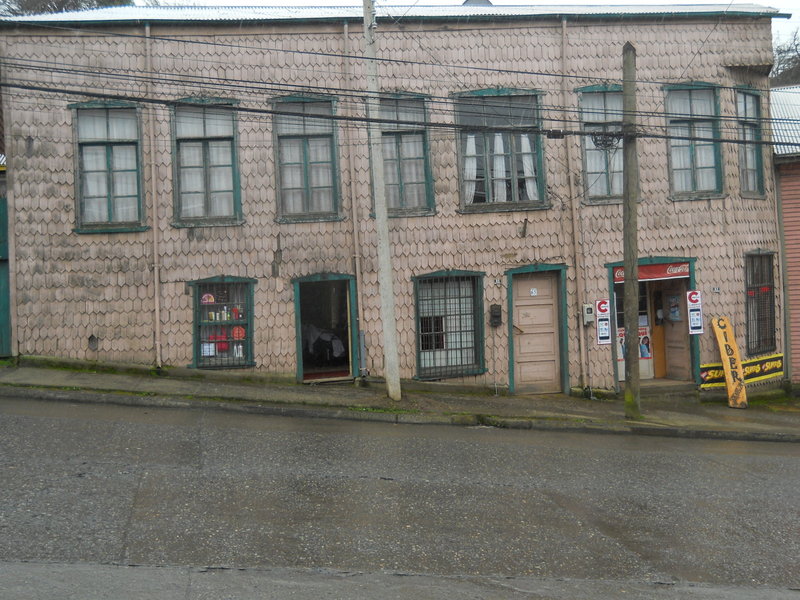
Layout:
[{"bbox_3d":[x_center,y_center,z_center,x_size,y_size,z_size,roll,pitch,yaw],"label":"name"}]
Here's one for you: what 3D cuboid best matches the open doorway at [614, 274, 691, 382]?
[{"bbox_3d":[4.954,0.549,16.759,1.464,2.036,0.250,-3,-1,-10],"label":"open doorway"}]

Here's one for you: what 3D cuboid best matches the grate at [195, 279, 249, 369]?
[{"bbox_3d":[-3.218,0.456,15.625,0.937,1.549,0.060,-3,-1,-10],"label":"grate"}]

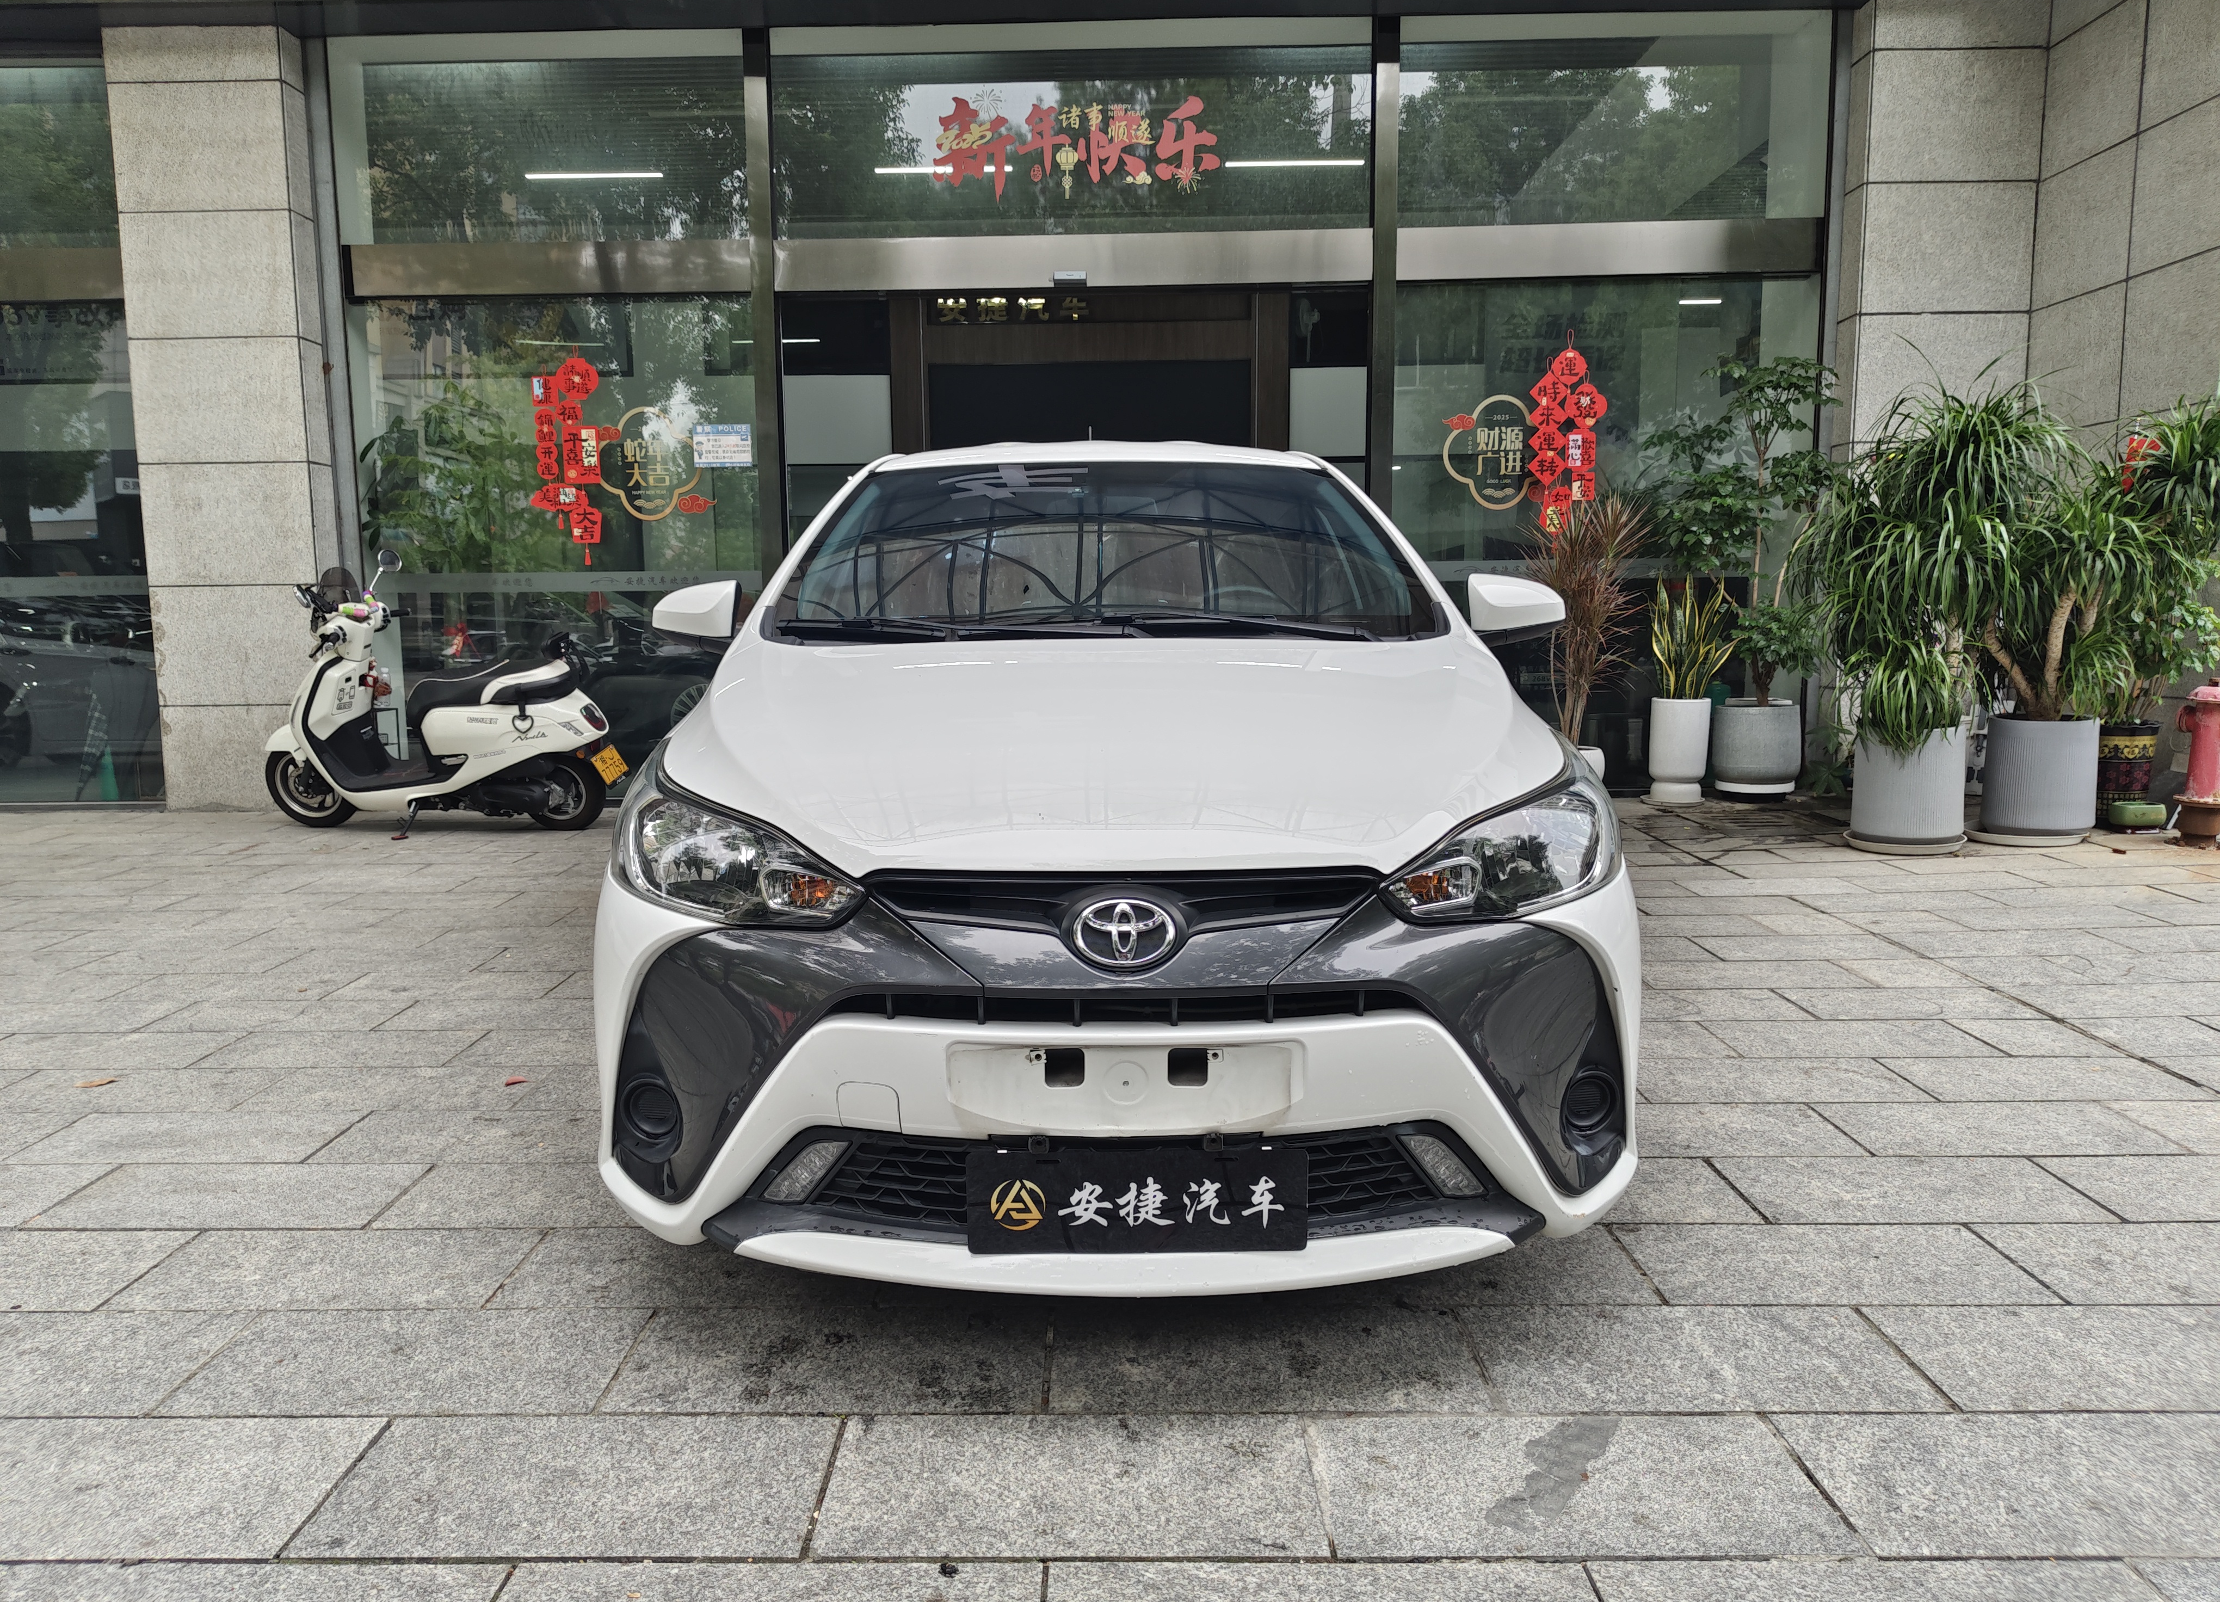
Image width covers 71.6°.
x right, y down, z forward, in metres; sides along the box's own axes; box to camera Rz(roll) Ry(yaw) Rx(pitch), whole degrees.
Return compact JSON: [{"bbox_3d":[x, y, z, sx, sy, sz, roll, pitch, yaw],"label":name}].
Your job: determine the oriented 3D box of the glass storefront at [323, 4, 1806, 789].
[{"bbox_3d":[-0.142,-1.881,7.694,7.400,3.800,0.280,-1,8,-1],"label":"glass storefront"}]

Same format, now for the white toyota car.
[{"bbox_3d":[-0.016,-0.201,4.041,1.750,1.480,4.160,-1,8,-1],"label":"white toyota car"}]

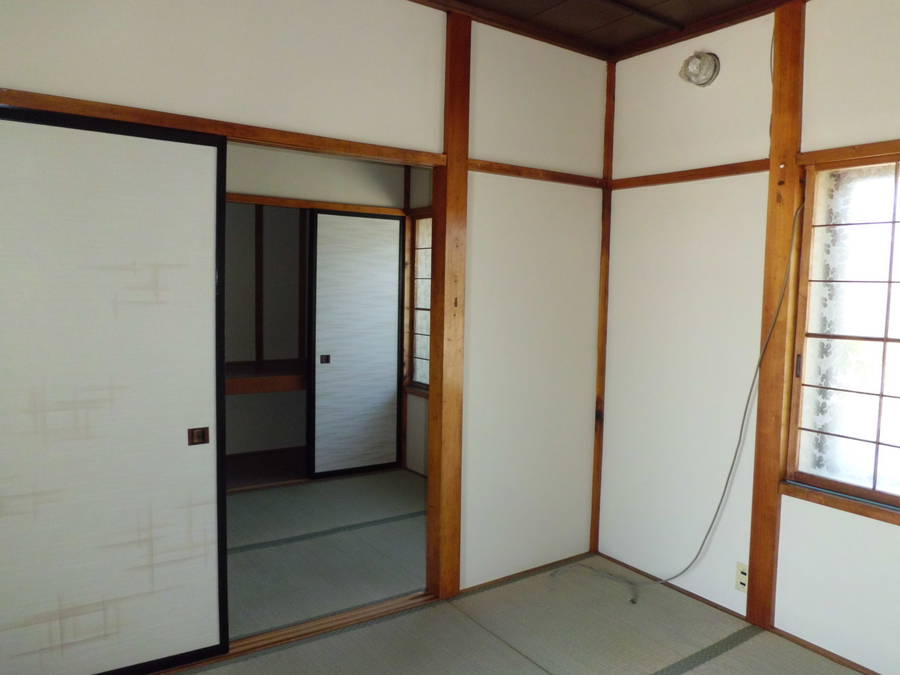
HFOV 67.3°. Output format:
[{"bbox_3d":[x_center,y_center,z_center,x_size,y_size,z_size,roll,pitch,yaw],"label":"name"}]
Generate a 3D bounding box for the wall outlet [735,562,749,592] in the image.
[{"bbox_3d":[1.175,0.965,2.704,0.012,0.118,0.070,-2,5,-34],"label":"wall outlet"}]

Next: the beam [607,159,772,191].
[{"bbox_3d":[0.991,-0.696,2.884,0.040,0.043,0.796,-2,5,-34],"label":"beam"}]

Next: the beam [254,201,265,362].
[{"bbox_3d":[-1.395,-0.418,4.916,0.063,1.200,0.060,-2,5,-34],"label":"beam"}]

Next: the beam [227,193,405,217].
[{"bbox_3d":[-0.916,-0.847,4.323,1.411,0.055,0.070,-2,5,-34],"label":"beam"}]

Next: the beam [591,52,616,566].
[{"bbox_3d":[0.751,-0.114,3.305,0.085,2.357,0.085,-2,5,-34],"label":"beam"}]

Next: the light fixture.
[{"bbox_3d":[1.018,-1.094,2.772,0.070,0.141,0.151,-2,5,-34],"label":"light fixture"}]

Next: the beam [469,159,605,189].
[{"bbox_3d":[0.401,-0.713,2.985,0.818,0.043,0.040,-2,5,-34],"label":"beam"}]

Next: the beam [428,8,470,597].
[{"bbox_3d":[-0.006,-0.091,2.794,0.107,2.362,0.100,-2,5,-34],"label":"beam"}]

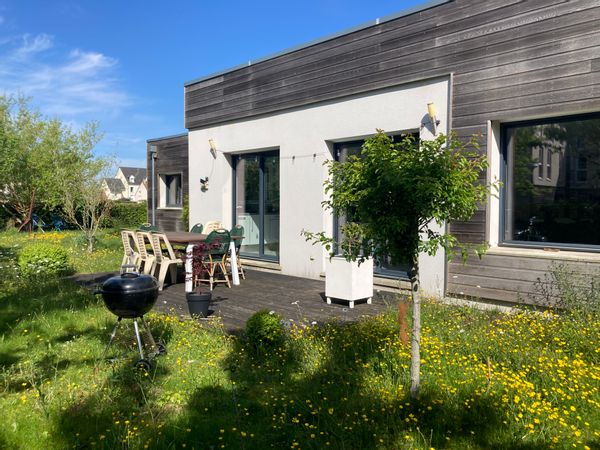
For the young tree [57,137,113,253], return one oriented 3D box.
[{"bbox_3d":[-6.217,-0.831,14.000,1.650,3.350,1.600,1,2,0],"label":"young tree"}]

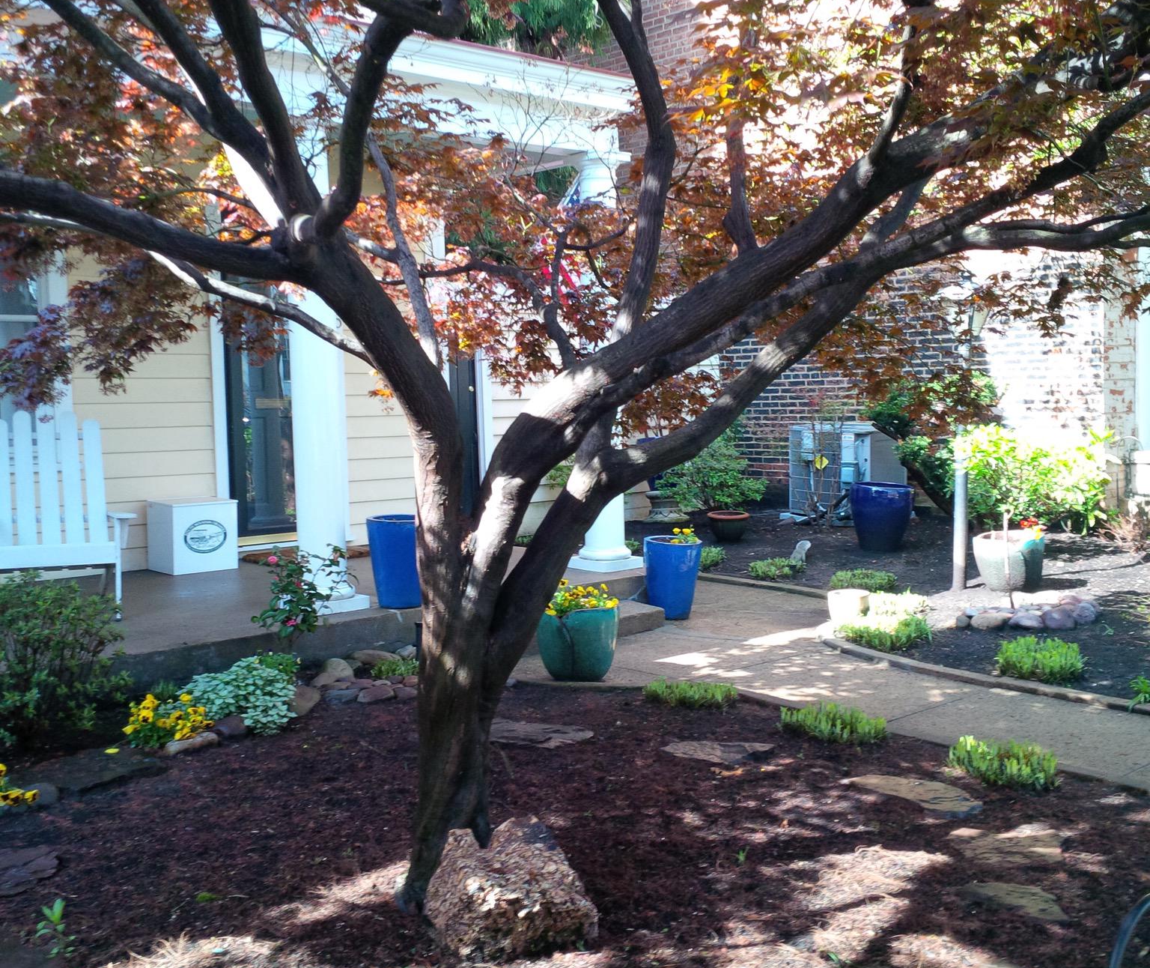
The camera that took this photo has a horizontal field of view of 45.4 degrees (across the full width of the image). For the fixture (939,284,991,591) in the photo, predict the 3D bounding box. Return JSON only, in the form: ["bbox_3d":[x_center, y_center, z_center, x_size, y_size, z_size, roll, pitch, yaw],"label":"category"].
[{"bbox_3d":[2.239,-0.285,7.912,0.230,1.770,0.230,-4,4,-42],"label":"fixture"}]

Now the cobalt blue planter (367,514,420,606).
[{"bbox_3d":[-0.891,0.389,6.898,0.335,0.435,0.335,-2,3,-7],"label":"cobalt blue planter"}]

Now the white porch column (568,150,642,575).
[{"bbox_3d":[0.162,-0.721,8.196,0.300,2.455,0.300,-4,4,-42],"label":"white porch column"}]

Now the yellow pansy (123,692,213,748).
[{"bbox_3d":[-1.524,0.869,5.248,0.330,0.175,0.260,-1,3,0],"label":"yellow pansy"}]

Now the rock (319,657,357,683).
[{"bbox_3d":[-1.050,0.818,6.132,0.155,0.115,0.130,-1,3,0],"label":"rock"}]

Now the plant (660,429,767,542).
[{"bbox_3d":[1.159,-0.008,11.195,0.800,0.880,0.720,-4,4,-42],"label":"plant"}]

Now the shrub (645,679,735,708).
[{"bbox_3d":[0.469,0.839,5.698,0.390,0.100,0.220,-1,3,6],"label":"shrub"}]

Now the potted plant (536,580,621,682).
[{"bbox_3d":[0.014,0.650,6.212,0.365,0.435,0.365,-1,3,0],"label":"potted plant"}]

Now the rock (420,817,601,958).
[{"bbox_3d":[-0.152,0.956,3.370,0.355,0.225,0.350,-2,4,-17],"label":"rock"}]

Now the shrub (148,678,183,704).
[{"bbox_3d":[-1.648,0.841,5.557,0.160,0.140,0.140,-1,3,0],"label":"shrub"}]

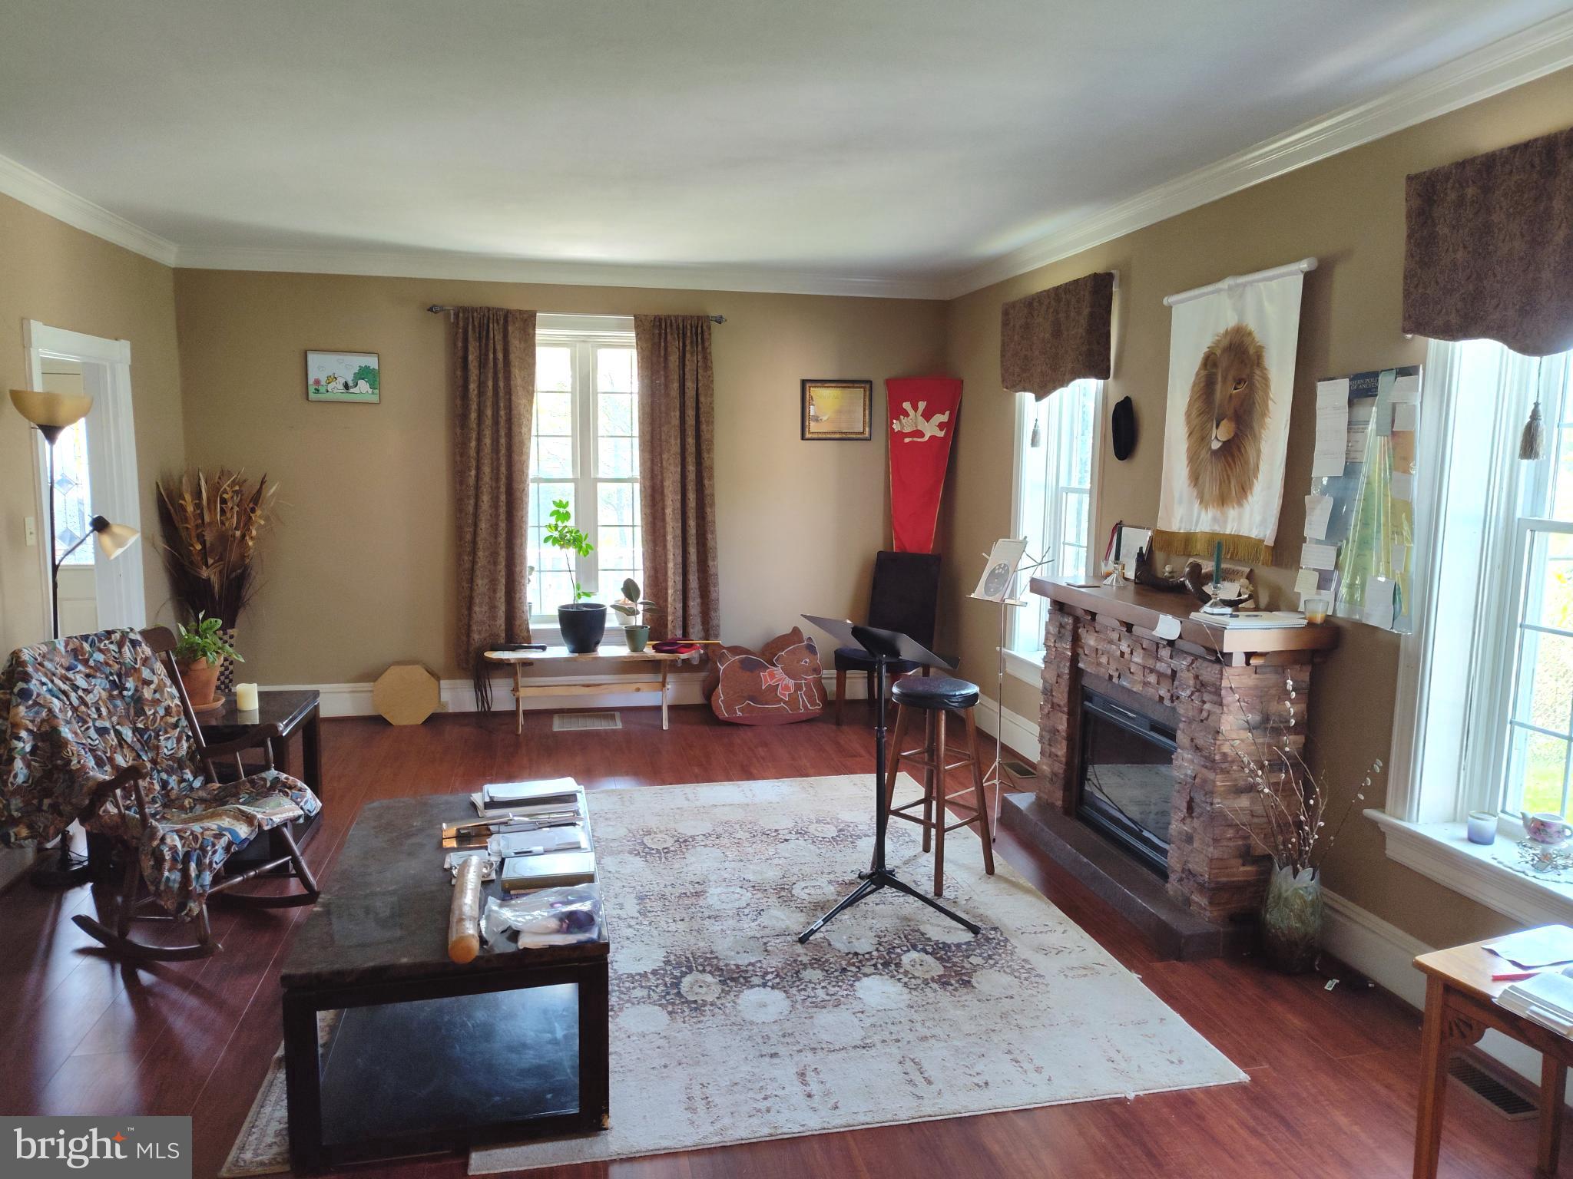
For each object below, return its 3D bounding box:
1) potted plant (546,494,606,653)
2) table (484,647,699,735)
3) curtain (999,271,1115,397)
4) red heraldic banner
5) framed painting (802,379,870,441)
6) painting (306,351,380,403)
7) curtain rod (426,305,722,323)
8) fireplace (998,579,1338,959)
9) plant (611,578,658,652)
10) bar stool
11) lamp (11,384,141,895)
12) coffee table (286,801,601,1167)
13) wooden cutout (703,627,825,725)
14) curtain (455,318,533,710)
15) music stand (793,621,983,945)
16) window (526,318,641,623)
[{"bbox_3d":[-1.229,-0.078,6.102,0.350,0.880,0.310,-1,8,-13],"label":"potted plant"},{"bbox_3d":[-1.140,0.583,6.180,1.230,0.440,0.360,-1,8,-13],"label":"table"},{"bbox_3d":[1.335,-1.221,5.246,0.110,0.553,1.000,-1,8,-12],"label":"curtain"},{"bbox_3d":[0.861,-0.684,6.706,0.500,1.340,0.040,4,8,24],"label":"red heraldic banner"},{"bbox_3d":[0.323,-1.139,6.652,0.462,0.380,0.030,-1,8,-13],"label":"framed painting"},{"bbox_3d":[-2.538,-1.212,5.999,0.383,0.277,0.020,-1,8,-13],"label":"painting"},{"bbox_3d":[-1.230,-1.633,6.215,1.740,0.055,0.080,-1,8,-12],"label":"curtain rod"},{"bbox_3d":[1.364,0.576,3.986,0.550,1.095,1.310,-1,8,-13],"label":"fireplace"},{"bbox_3d":[-0.896,0.148,6.177,0.290,0.430,0.250,-1,8,-13],"label":"plant"},{"bbox_3d":[0.577,0.750,4.104,0.360,0.735,0.360,-1,8,-12],"label":"bar stool"},{"bbox_3d":[-2.583,0.192,3.861,0.390,1.810,0.280,-1,8,-12],"label":"lamp"},{"bbox_3d":[-0.903,1.010,2.999,0.715,0.472,1.170,-1,8,-12],"label":"coffee table"},{"bbox_3d":[-0.135,0.530,6.349,0.710,0.530,0.330,-1,8,-13],"label":"wooden cutout"},{"bbox_3d":[-1.746,-0.562,6.249,0.500,2.170,0.110,-1,8,-12],"label":"curtain"},{"bbox_3d":[0.323,0.638,3.630,0.640,1.035,0.620,8,10,43],"label":"music stand"},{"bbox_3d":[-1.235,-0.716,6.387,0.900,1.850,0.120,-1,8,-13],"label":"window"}]

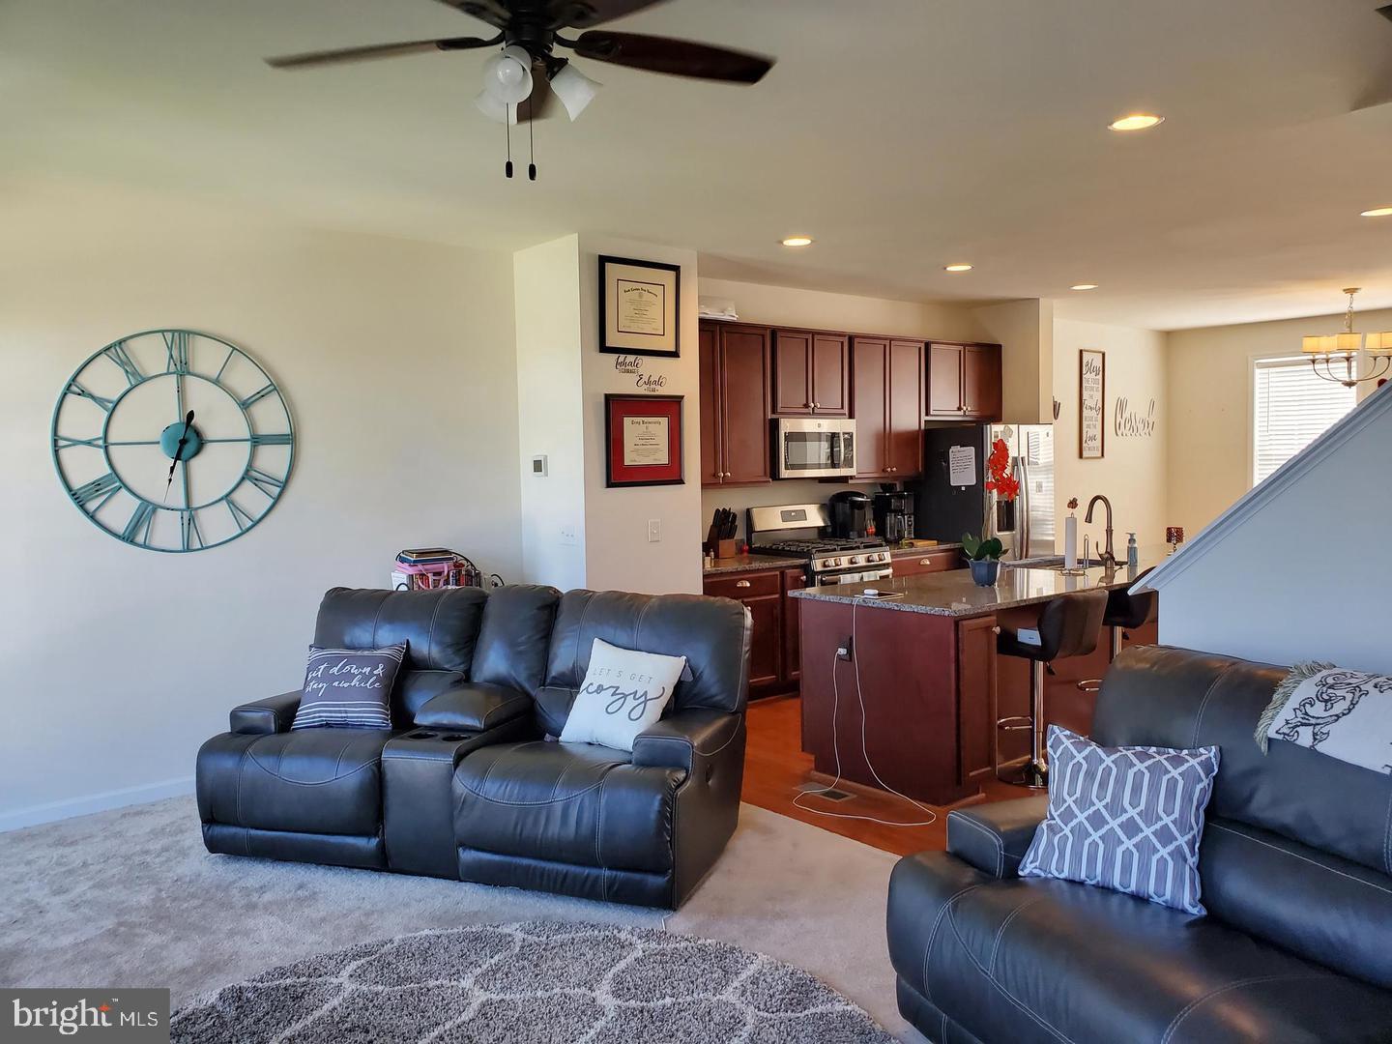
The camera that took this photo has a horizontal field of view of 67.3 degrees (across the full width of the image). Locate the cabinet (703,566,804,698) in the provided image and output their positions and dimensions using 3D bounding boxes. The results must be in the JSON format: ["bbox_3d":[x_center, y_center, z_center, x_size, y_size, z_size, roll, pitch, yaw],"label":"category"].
[{"bbox_3d":[0.185,0.705,6.761,0.875,0.876,0.630,-4,5,-40],"label":"cabinet"}]

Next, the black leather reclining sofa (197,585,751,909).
[{"bbox_3d":[-0.867,0.824,4.337,2.020,1.010,0.950,0,4,19],"label":"black leather reclining sofa"}]

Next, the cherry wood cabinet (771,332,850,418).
[{"bbox_3d":[0.698,-1.021,7.308,0.770,0.590,0.328,-4,5,-40],"label":"cherry wood cabinet"}]

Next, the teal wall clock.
[{"bbox_3d":[-2.412,-0.375,4.903,1.057,1.048,0.040,-4,5,-40],"label":"teal wall clock"}]

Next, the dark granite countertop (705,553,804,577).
[{"bbox_3d":[0.150,0.267,6.737,0.970,0.036,0.648,-4,5,-40],"label":"dark granite countertop"}]

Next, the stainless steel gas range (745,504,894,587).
[{"bbox_3d":[0.854,0.502,7.230,0.760,1.195,0.720,-4,5,-40],"label":"stainless steel gas range"}]

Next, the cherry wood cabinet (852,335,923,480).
[{"bbox_3d":[1.318,-0.836,7.865,0.855,1.040,0.330,-4,5,-40],"label":"cherry wood cabinet"}]

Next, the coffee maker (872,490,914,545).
[{"bbox_3d":[1.455,-0.025,7.815,0.230,0.370,0.240,-2,4,-15],"label":"coffee maker"}]

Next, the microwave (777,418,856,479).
[{"bbox_3d":[0.725,-0.514,7.301,0.756,0.413,0.400,-4,5,-40],"label":"microwave"}]

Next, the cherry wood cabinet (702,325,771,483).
[{"bbox_3d":[0.069,-0.745,6.792,0.870,1.050,0.328,-4,5,-40],"label":"cherry wood cabinet"}]

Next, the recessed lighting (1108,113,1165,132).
[{"bbox_3d":[1.589,-1.444,3.771,0.190,0.030,0.190,-1,4,0],"label":"recessed lighting"}]

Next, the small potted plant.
[{"bbox_3d":[1.460,0.178,5.316,0.195,0.270,0.190,-4,5,-40],"label":"small potted plant"}]

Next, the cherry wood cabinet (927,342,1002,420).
[{"bbox_3d":[2.039,-1.113,8.452,1.020,0.608,0.330,-4,5,-40],"label":"cherry wood cabinet"}]

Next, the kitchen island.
[{"bbox_3d":[2.111,0.723,5.921,3.444,0.914,0.992,-4,5,-40],"label":"kitchen island"}]

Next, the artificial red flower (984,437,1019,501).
[{"bbox_3d":[1.482,-0.259,5.080,0.165,0.300,0.150,0,4,16],"label":"artificial red flower"}]

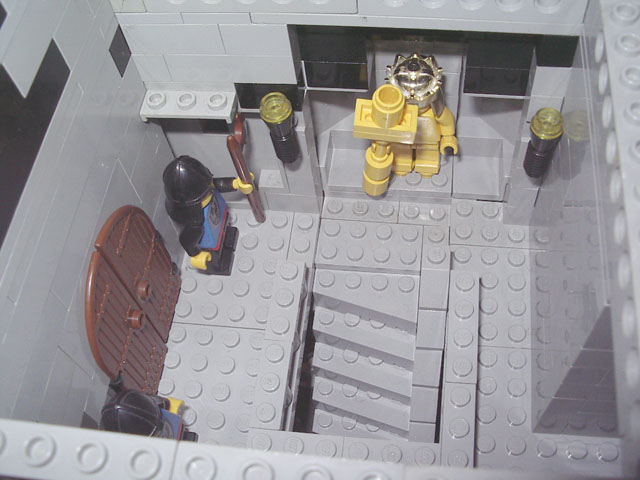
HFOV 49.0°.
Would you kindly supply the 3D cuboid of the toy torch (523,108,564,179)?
[{"bbox_3d":[0.053,-0.023,0.169,0.008,0.021,0.008,3,60,8],"label":"toy torch"}]

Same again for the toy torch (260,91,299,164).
[{"bbox_3d":[-0.010,-0.028,0.177,0.008,0.021,0.008,3,60,8],"label":"toy torch"}]

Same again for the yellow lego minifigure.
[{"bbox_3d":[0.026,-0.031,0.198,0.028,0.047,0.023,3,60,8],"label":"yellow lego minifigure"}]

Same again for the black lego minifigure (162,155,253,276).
[{"bbox_3d":[-0.029,-0.006,0.197,0.022,0.041,0.024,3,60,8],"label":"black lego minifigure"}]

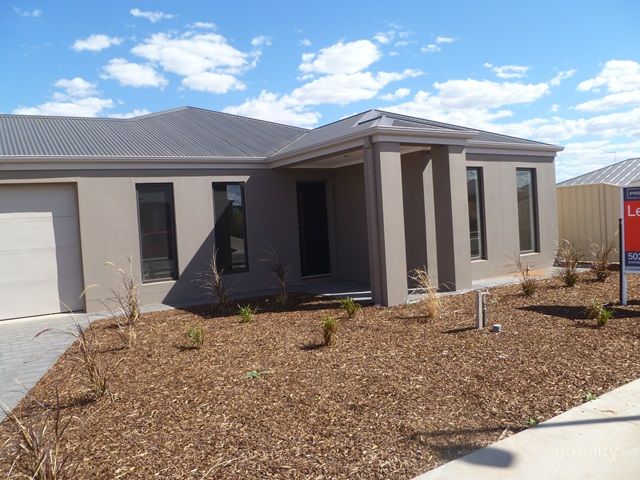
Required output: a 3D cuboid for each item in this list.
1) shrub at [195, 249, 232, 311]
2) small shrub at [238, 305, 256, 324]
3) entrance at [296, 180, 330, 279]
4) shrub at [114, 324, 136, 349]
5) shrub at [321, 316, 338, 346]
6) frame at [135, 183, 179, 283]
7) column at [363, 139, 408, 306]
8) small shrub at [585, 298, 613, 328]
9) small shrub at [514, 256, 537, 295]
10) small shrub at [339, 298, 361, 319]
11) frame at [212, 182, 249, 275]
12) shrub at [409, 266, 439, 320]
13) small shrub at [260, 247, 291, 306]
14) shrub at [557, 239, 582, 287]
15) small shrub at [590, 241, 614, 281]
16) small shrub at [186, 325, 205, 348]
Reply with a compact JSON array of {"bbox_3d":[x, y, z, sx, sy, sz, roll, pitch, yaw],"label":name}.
[{"bbox_3d":[-1.744,0.645,8.552,0.565,0.941,0.537,-4,2,-35],"label":"shrub"},{"bbox_3d":[-1.068,1.084,7.625,0.265,0.280,0.239,-4,2,-8],"label":"small shrub"},{"bbox_3d":[-0.134,-0.228,11.355,0.807,2.028,0.120,-4,2,-35],"label":"entrance"},{"bbox_3d":[-2.452,1.205,6.526,0.278,0.290,0.250,-4,3,-21],"label":"shrub"},{"bbox_3d":[0.103,0.991,5.636,0.186,0.317,0.177,-3,2,0],"label":"shrub"},{"bbox_3d":[-2.929,-0.124,9.365,0.679,1.795,0.120,-4,2,-35],"label":"frame"},{"bbox_3d":[1.029,-0.249,8.108,0.415,2.520,0.390,-4,2,-35],"label":"column"},{"bbox_3d":[3.323,0.851,6.177,0.334,0.317,0.301,-2,3,28],"label":"small shrub"},{"bbox_3d":[3.317,0.565,8.397,0.390,0.674,0.351,-2,3,21],"label":"small shrub"},{"bbox_3d":[0.431,0.990,7.556,0.321,0.285,0.289,-3,2,3],"label":"small shrub"},{"bbox_3d":[-1.786,-0.238,10.386,0.675,1.830,0.100,-5,3,-30],"label":"frame"},{"bbox_3d":[1.430,0.724,7.152,0.415,0.727,0.374,-3,2,11],"label":"shrub"},{"bbox_3d":[-0.788,0.622,9.165,0.532,1.029,0.479,-3,2,-5],"label":"small shrub"},{"bbox_3d":[4.361,0.385,9.049,0.433,0.824,0.411,-4,2,-35],"label":"shrub"},{"bbox_3d":[5.092,0.379,9.333,0.412,0.741,0.391,-4,2,-35],"label":"small shrub"},{"bbox_3d":[-1.406,1.084,5.845,0.193,0.260,0.183,-4,2,-35],"label":"small shrub"}]

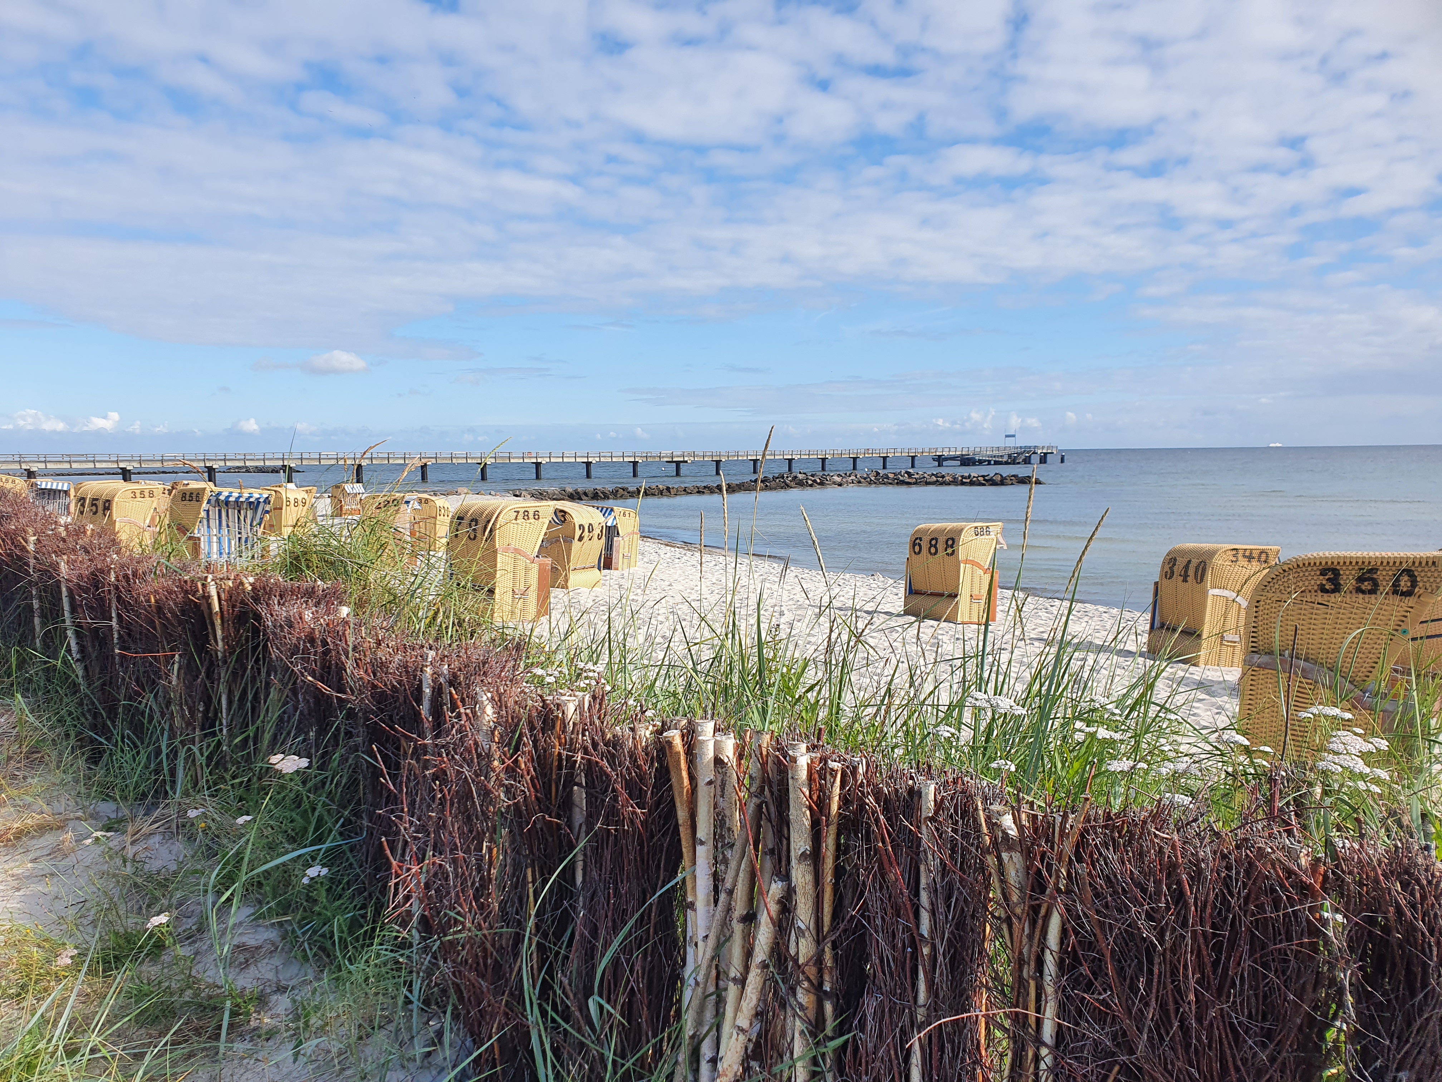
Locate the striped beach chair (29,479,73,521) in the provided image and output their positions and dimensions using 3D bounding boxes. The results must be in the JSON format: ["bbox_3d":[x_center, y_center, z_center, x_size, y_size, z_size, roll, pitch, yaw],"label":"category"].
[{"bbox_3d":[-25.220,-1.486,40.986,1.200,1.600,1.000,2,2,-23],"label":"striped beach chair"}]

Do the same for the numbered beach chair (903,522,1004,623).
[{"bbox_3d":[3.911,0.502,18.159,1.000,1.580,1.235,-4,5,-33],"label":"numbered beach chair"}]

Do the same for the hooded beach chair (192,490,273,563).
[{"bbox_3d":[-8.047,-0.070,17.551,1.000,1.580,1.235,2,2,32],"label":"hooded beach chair"}]

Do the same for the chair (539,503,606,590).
[{"bbox_3d":[-2.897,0.101,20.282,0.970,1.600,1.200,3,2,20],"label":"chair"}]

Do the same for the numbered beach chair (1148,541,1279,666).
[{"bbox_3d":[6.738,0.840,14.822,1.000,1.580,1.235,-1,5,-6],"label":"numbered beach chair"}]

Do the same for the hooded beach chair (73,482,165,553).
[{"bbox_3d":[-11.761,-0.273,21.170,1.200,1.600,0.970,4,2,26],"label":"hooded beach chair"}]

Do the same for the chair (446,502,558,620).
[{"bbox_3d":[-3.182,0.277,15.658,1.000,1.580,1.235,-5,6,-43],"label":"chair"}]

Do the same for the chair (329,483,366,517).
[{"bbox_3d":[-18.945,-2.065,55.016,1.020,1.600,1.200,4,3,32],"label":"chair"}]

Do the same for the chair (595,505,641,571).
[{"bbox_3d":[-2.955,-0.097,29.029,1.200,1.600,1.000,4,3,43],"label":"chair"}]

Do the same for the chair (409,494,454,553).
[{"bbox_3d":[-8.671,-0.522,32.182,1.000,1.580,1.235,0,5,3],"label":"chair"}]

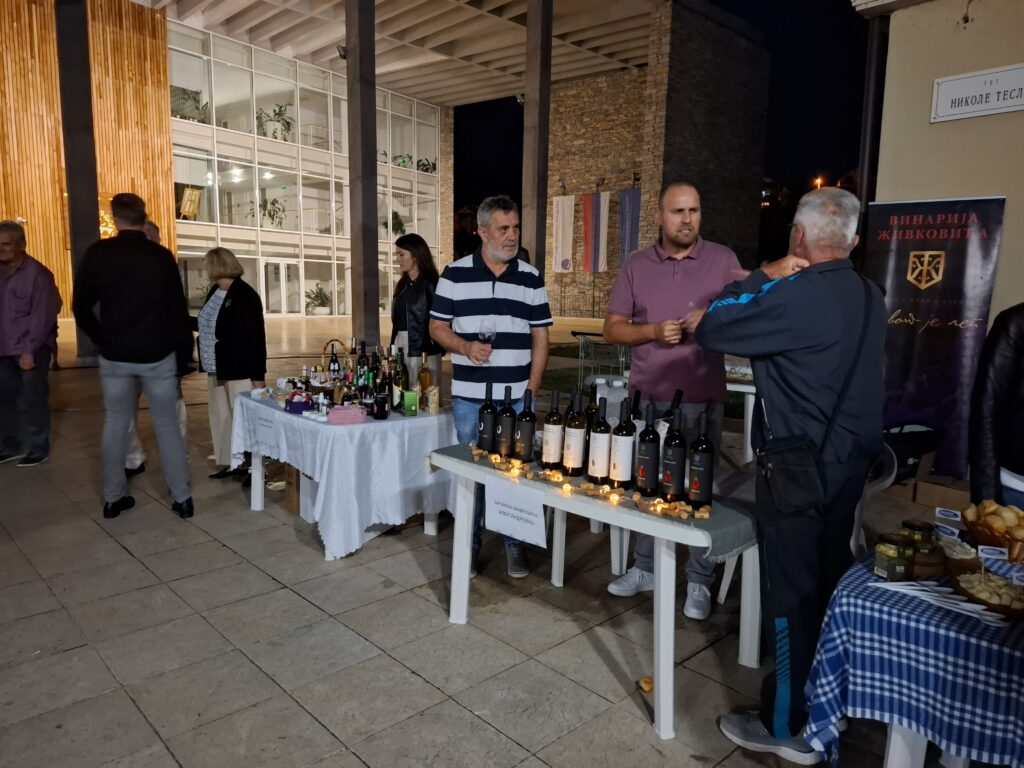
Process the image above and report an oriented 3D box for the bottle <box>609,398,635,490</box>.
[{"bbox_3d":[0.379,0.205,2.344,0.075,0.300,0.075,1,7,0],"label":"bottle"}]

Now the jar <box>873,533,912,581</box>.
[{"bbox_3d":[0.905,0.406,1.608,0.086,0.090,0.086,1,7,0],"label":"jar"}]

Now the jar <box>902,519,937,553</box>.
[{"bbox_3d":[1.028,0.400,1.713,0.084,0.100,0.084,6,9,37],"label":"jar"}]

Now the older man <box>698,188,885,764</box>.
[{"bbox_3d":[0.878,0.285,2.068,0.520,1.661,0.550,7,9,40],"label":"older man"}]

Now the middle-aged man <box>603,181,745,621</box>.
[{"bbox_3d":[0.727,0.046,2.970,0.590,1.820,0.420,2,7,6],"label":"middle-aged man"}]

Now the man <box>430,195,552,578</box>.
[{"bbox_3d":[-0.086,0.006,3.318,0.600,1.802,0.380,0,7,-10],"label":"man"}]

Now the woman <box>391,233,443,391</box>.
[{"bbox_3d":[-0.599,-0.092,4.401,0.420,1.720,0.300,7,10,41],"label":"woman"}]

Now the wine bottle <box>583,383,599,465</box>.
[{"bbox_3d":[0.321,0.154,2.688,0.074,0.311,0.074,1,7,0],"label":"wine bottle"}]

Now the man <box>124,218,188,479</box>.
[{"bbox_3d":[-2.616,-0.274,4.958,0.510,1.837,0.340,0,7,-5],"label":"man"}]

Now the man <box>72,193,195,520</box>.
[{"bbox_3d":[-2.230,-0.163,4.020,0.620,1.860,0.380,-2,8,-24],"label":"man"}]

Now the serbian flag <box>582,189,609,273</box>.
[{"bbox_3d":[4.035,-7.330,32.995,1.360,3.747,0.100,7,9,38],"label":"serbian flag"}]

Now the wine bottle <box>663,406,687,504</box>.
[{"bbox_3d":[0.531,0.225,2.201,0.074,0.303,0.074,8,10,44],"label":"wine bottle"}]

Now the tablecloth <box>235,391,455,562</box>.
[{"bbox_3d":[-1.030,0.441,4.096,0.860,0.670,1.380,-5,9,-40],"label":"tablecloth"}]

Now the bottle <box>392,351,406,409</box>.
[{"bbox_3d":[-0.628,-0.022,3.828,0.080,0.330,0.080,1,7,0],"label":"bottle"}]

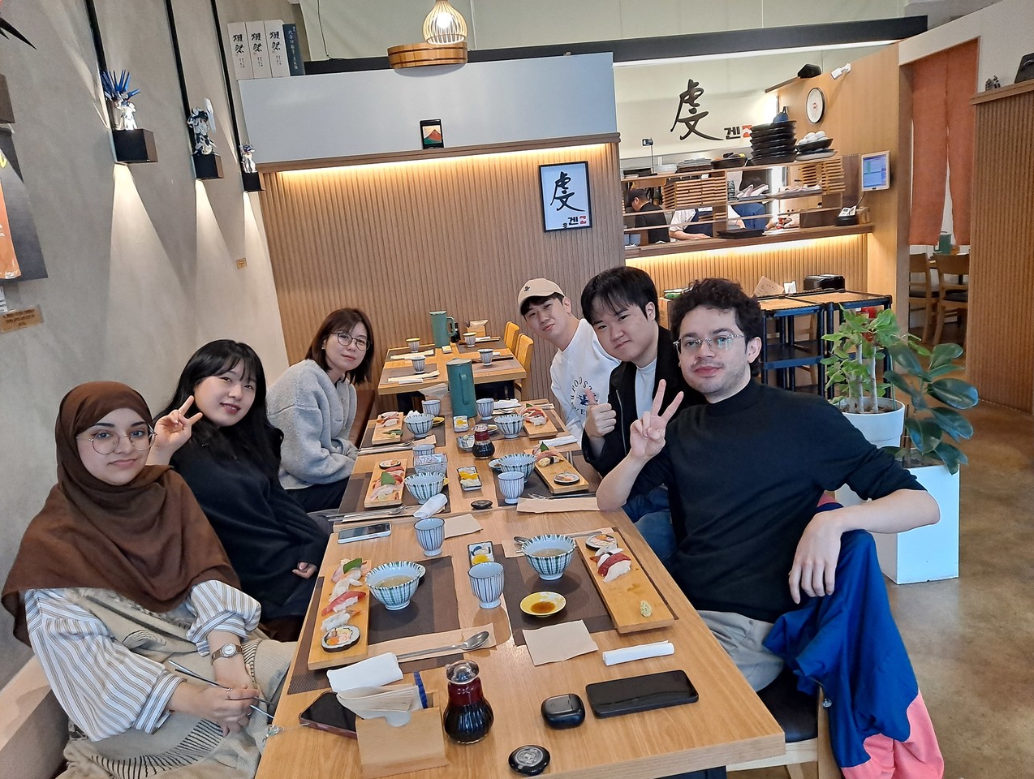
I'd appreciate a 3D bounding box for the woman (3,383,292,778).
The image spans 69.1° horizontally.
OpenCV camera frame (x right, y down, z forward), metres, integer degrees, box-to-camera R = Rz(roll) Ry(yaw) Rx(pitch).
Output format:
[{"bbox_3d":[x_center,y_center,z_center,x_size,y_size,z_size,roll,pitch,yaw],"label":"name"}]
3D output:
[{"bbox_3d":[-0.668,0.608,1.595,0.680,1.240,0.560,4,16,38],"label":"woman"}]

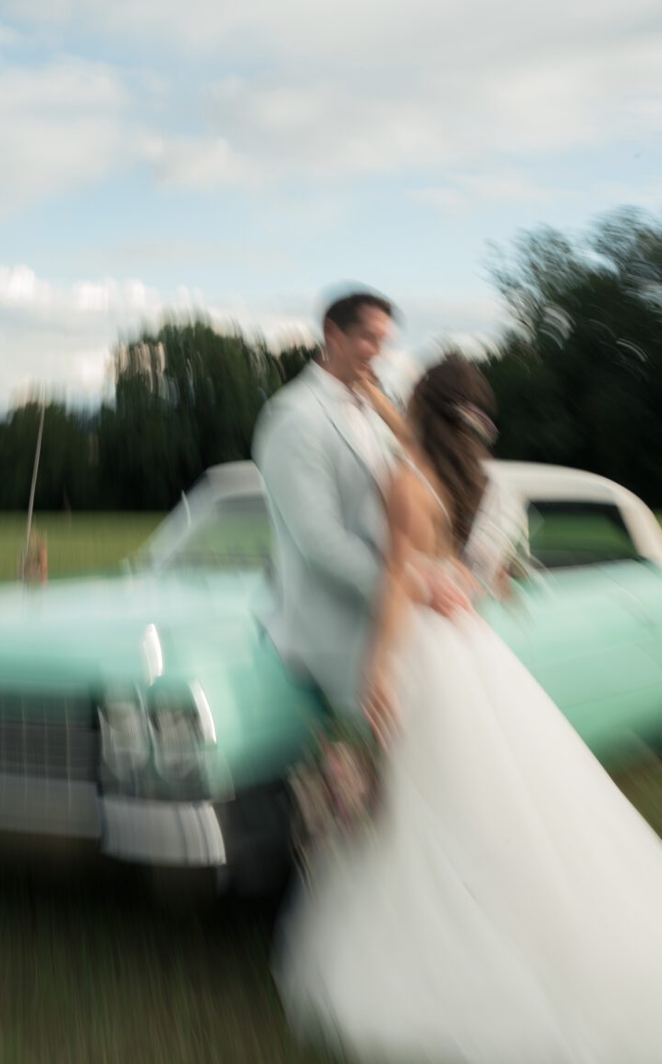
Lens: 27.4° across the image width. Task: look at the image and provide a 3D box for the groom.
[{"bbox_3d":[0.080,0.225,3.730,0.600,1.770,0.570,1,1,38],"label":"groom"}]

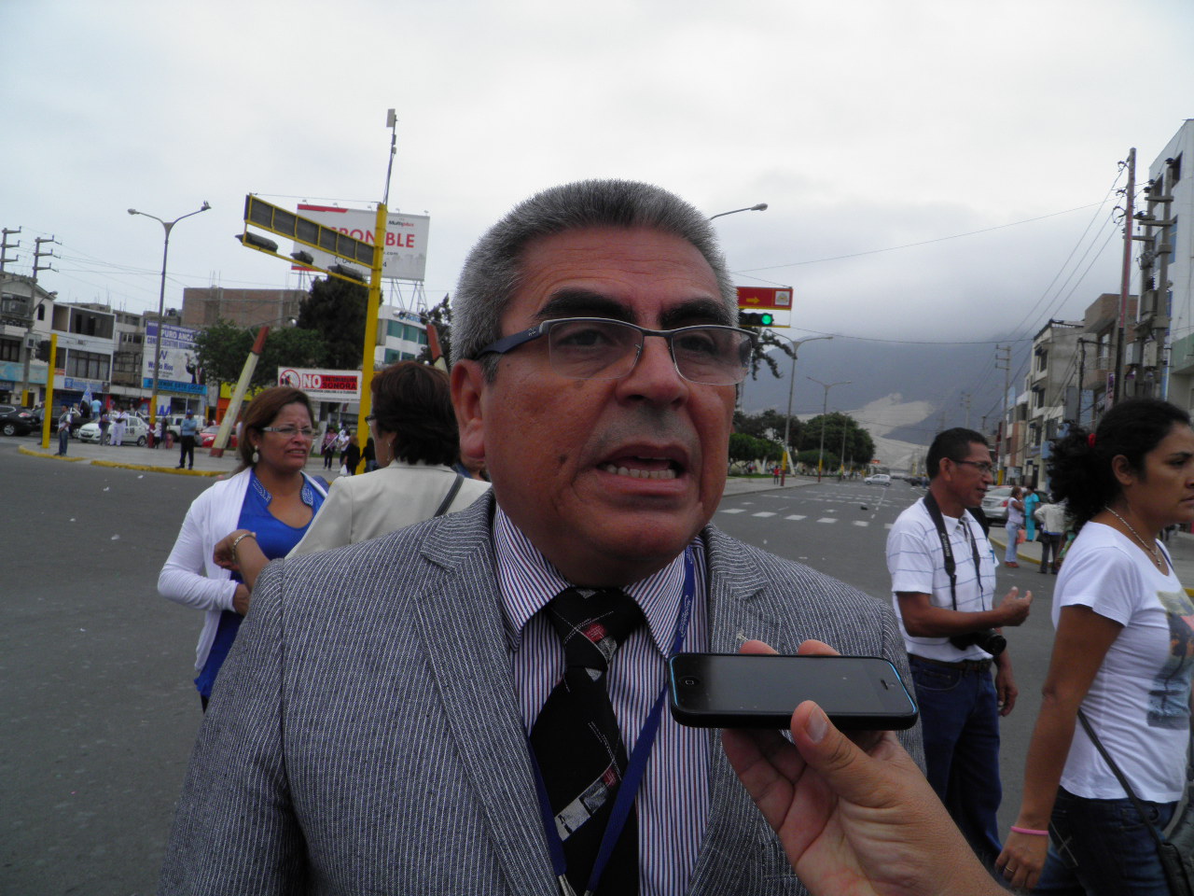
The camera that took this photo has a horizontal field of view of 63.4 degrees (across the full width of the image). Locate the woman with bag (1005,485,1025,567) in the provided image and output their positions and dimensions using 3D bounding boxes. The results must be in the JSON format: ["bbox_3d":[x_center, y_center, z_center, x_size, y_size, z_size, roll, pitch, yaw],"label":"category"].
[{"bbox_3d":[7.831,1.492,18.200,0.380,1.530,0.450,4,0,22],"label":"woman with bag"}]

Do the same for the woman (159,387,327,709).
[{"bbox_3d":[-0.871,0.671,2.480,0.540,1.600,0.380,5,-1,-43],"label":"woman"}]

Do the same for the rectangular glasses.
[{"bbox_3d":[0.009,-0.047,0.592,0.140,0.045,0.138,0,-3,-24],"label":"rectangular glasses"}]

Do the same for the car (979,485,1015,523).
[{"bbox_3d":[16.236,2.323,37.400,4.400,1.450,1.720,5,-1,-40],"label":"car"}]

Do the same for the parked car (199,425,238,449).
[{"bbox_3d":[-23.496,-0.607,62.300,1.700,1.450,4.300,4,0,17],"label":"parked car"}]

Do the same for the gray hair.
[{"bbox_3d":[-0.008,-0.092,0.637,0.178,0.165,0.190,0,-3,-24],"label":"gray hair"}]

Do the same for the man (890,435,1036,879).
[{"bbox_3d":[1.060,0.784,2.870,0.500,1.680,0.450,5,0,-38],"label":"man"}]

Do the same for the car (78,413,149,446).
[{"bbox_3d":[-26.387,-0.915,53.000,1.680,1.480,4.100,4,0,17],"label":"car"}]

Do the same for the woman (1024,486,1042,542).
[{"bbox_3d":[11.669,1.728,25.900,0.300,1.500,0.450,5,0,-29],"label":"woman"}]

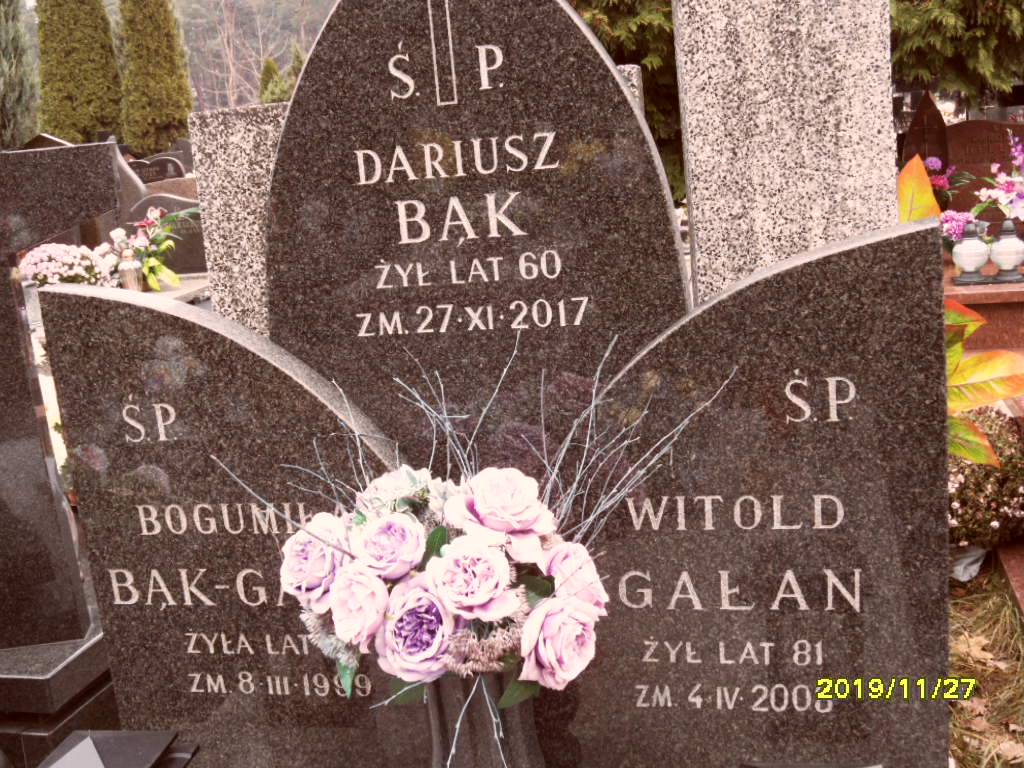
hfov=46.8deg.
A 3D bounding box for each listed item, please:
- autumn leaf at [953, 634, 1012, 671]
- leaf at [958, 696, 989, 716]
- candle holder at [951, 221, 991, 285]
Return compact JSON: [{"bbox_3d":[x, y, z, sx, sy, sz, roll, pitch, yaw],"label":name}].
[{"bbox_3d":[1.193,0.681,3.000,0.140,0.040,0.110,0,12,22],"label":"autumn leaf"},{"bbox_3d":[1.073,0.750,2.750,0.066,0.020,0.060,-1,12,21],"label":"leaf"},{"bbox_3d":[1.849,-0.528,4.750,0.150,0.250,0.150,-3,12,11],"label":"candle holder"}]

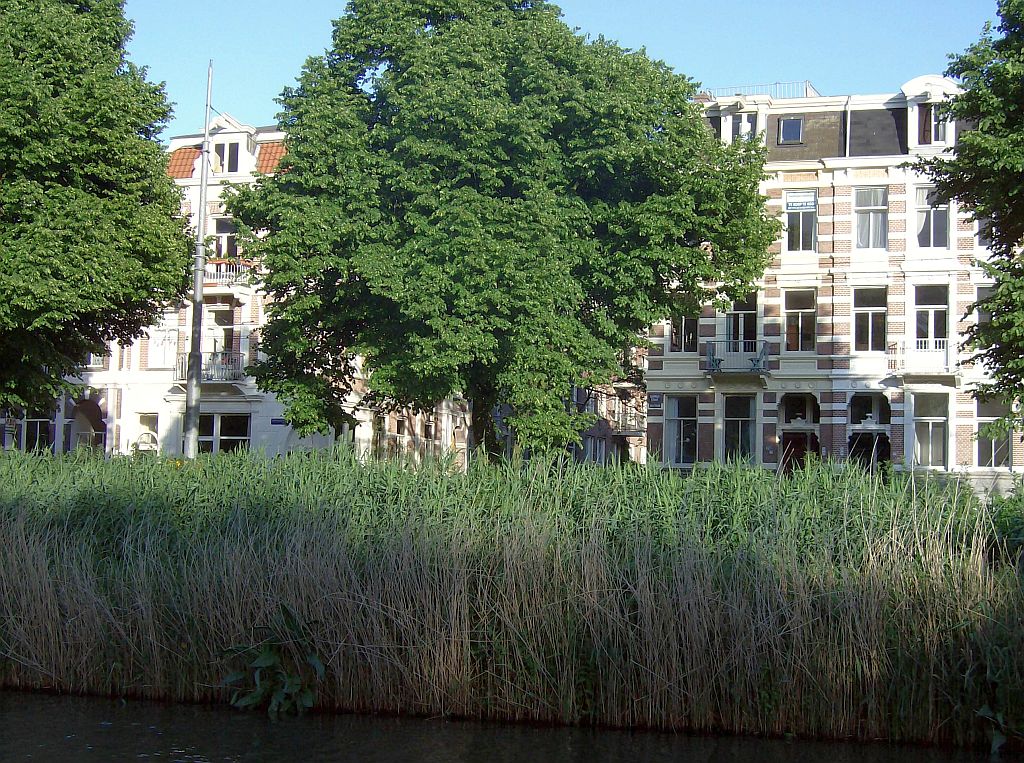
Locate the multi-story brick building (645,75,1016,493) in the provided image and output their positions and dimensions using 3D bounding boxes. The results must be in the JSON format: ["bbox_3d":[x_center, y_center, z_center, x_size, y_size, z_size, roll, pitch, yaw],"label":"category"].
[{"bbox_3d":[10.784,-3.005,55.462,12.052,13.547,4.000,0,-5,18],"label":"multi-story brick building"}]

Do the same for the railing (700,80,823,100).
[{"bbox_3d":[8.815,-9.692,58.016,3.600,1.000,2.200,0,-5,18],"label":"railing"}]

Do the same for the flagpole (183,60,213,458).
[{"bbox_3d":[-7.083,-2.606,37.629,0.310,9.539,0.310,1,-5,18],"label":"flagpole"}]

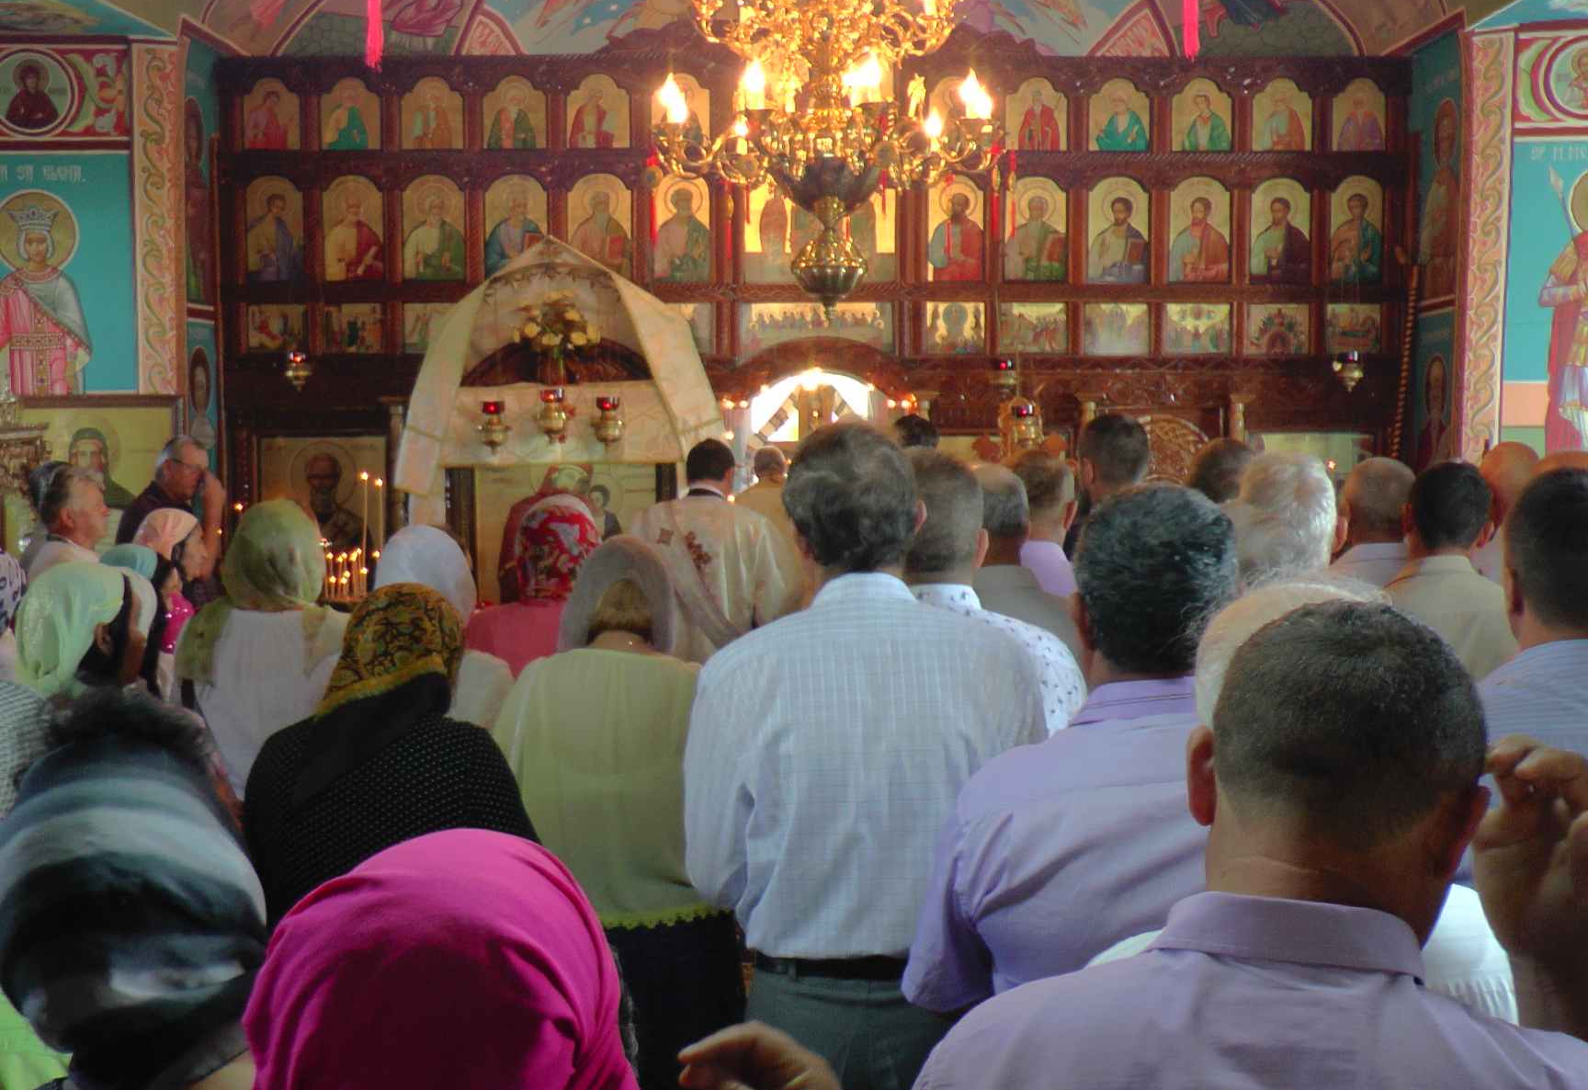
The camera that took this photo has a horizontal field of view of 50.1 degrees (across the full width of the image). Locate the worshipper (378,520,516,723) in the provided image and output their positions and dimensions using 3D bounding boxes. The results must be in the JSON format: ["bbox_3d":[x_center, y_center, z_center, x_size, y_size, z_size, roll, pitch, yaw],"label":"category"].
[{"bbox_3d":[-0.736,0.747,3.414,0.440,1.584,0.300,0,5,-1],"label":"worshipper"}]

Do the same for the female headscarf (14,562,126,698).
[{"bbox_3d":[-1.192,0.142,2.800,0.190,0.235,0.220,2,5,27],"label":"female headscarf"}]

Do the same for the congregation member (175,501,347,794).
[{"bbox_3d":[-1.028,0.726,3.395,0.450,1.629,0.310,0,5,-3],"label":"congregation member"}]

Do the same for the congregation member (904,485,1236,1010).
[{"bbox_3d":[0.394,0.795,1.939,0.540,1.725,0.340,-1,5,-8],"label":"congregation member"}]

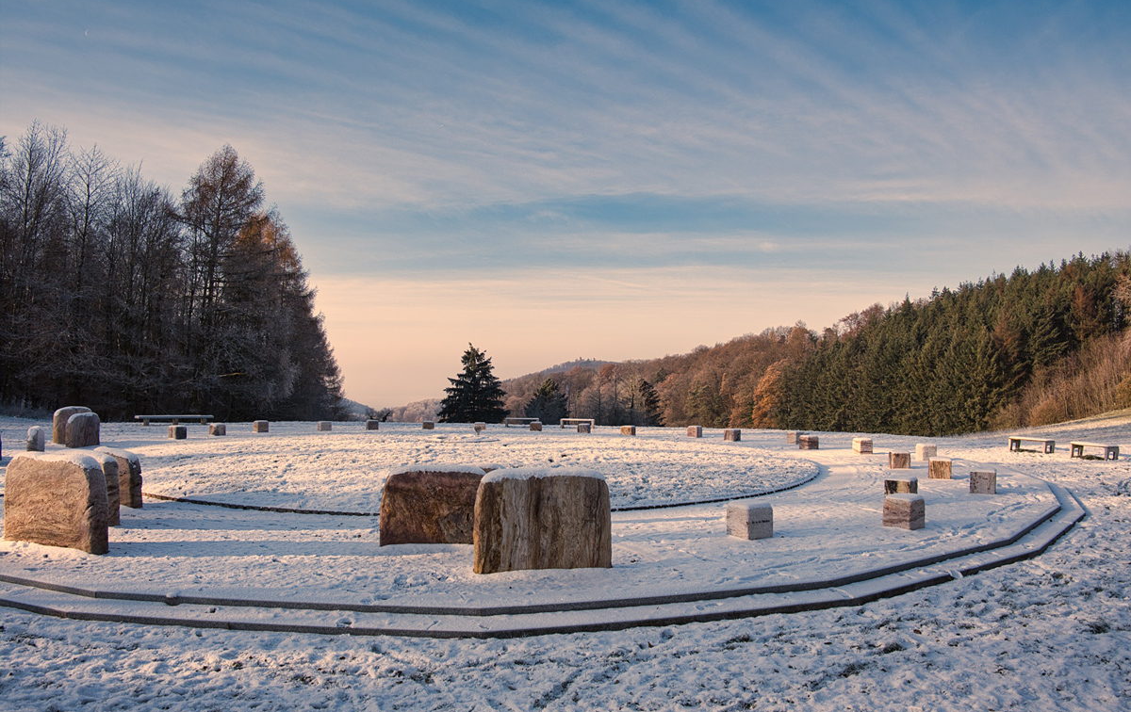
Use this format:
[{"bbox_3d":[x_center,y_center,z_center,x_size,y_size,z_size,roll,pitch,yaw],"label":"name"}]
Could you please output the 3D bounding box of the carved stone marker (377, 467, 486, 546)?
[{"bbox_3d":[-1.531,1.791,9.118,1.360,0.920,0.330,1,-2,-7],"label":"carved stone marker"}]

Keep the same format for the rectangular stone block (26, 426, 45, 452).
[{"bbox_3d":[-14.047,2.208,20.021,0.280,0.670,0.280,1,-2,0],"label":"rectangular stone block"}]

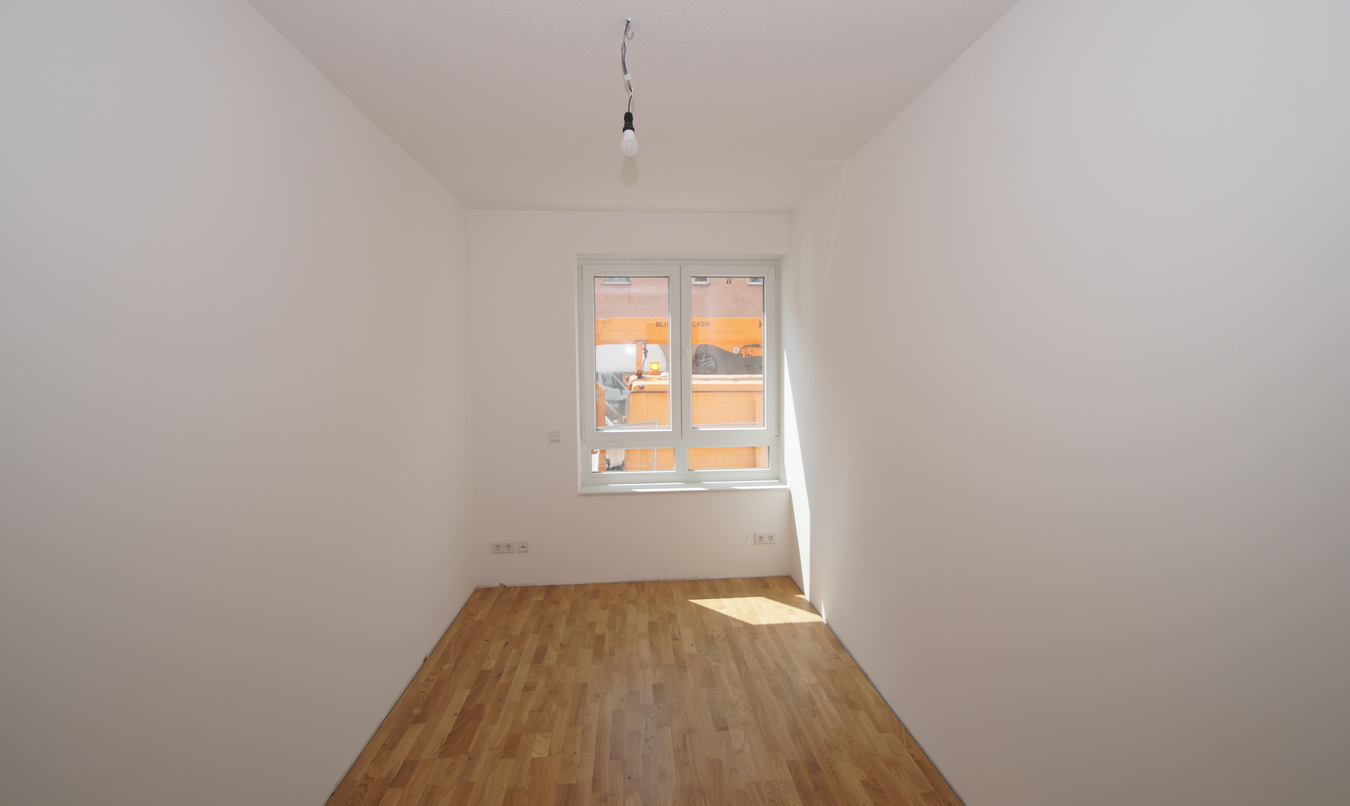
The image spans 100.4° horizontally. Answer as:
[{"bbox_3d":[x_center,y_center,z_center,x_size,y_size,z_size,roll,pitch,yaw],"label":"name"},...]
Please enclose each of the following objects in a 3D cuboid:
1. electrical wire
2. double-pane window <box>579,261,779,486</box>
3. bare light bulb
[{"bbox_3d":[-0.142,-1.005,1.679,0.037,0.269,0.034,-1,4,-4],"label":"electrical wire"},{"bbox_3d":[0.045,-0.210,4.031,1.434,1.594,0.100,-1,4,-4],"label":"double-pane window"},{"bbox_3d":[-0.136,-0.808,1.692,0.054,0.132,0.054,-1,4,-4],"label":"bare light bulb"}]

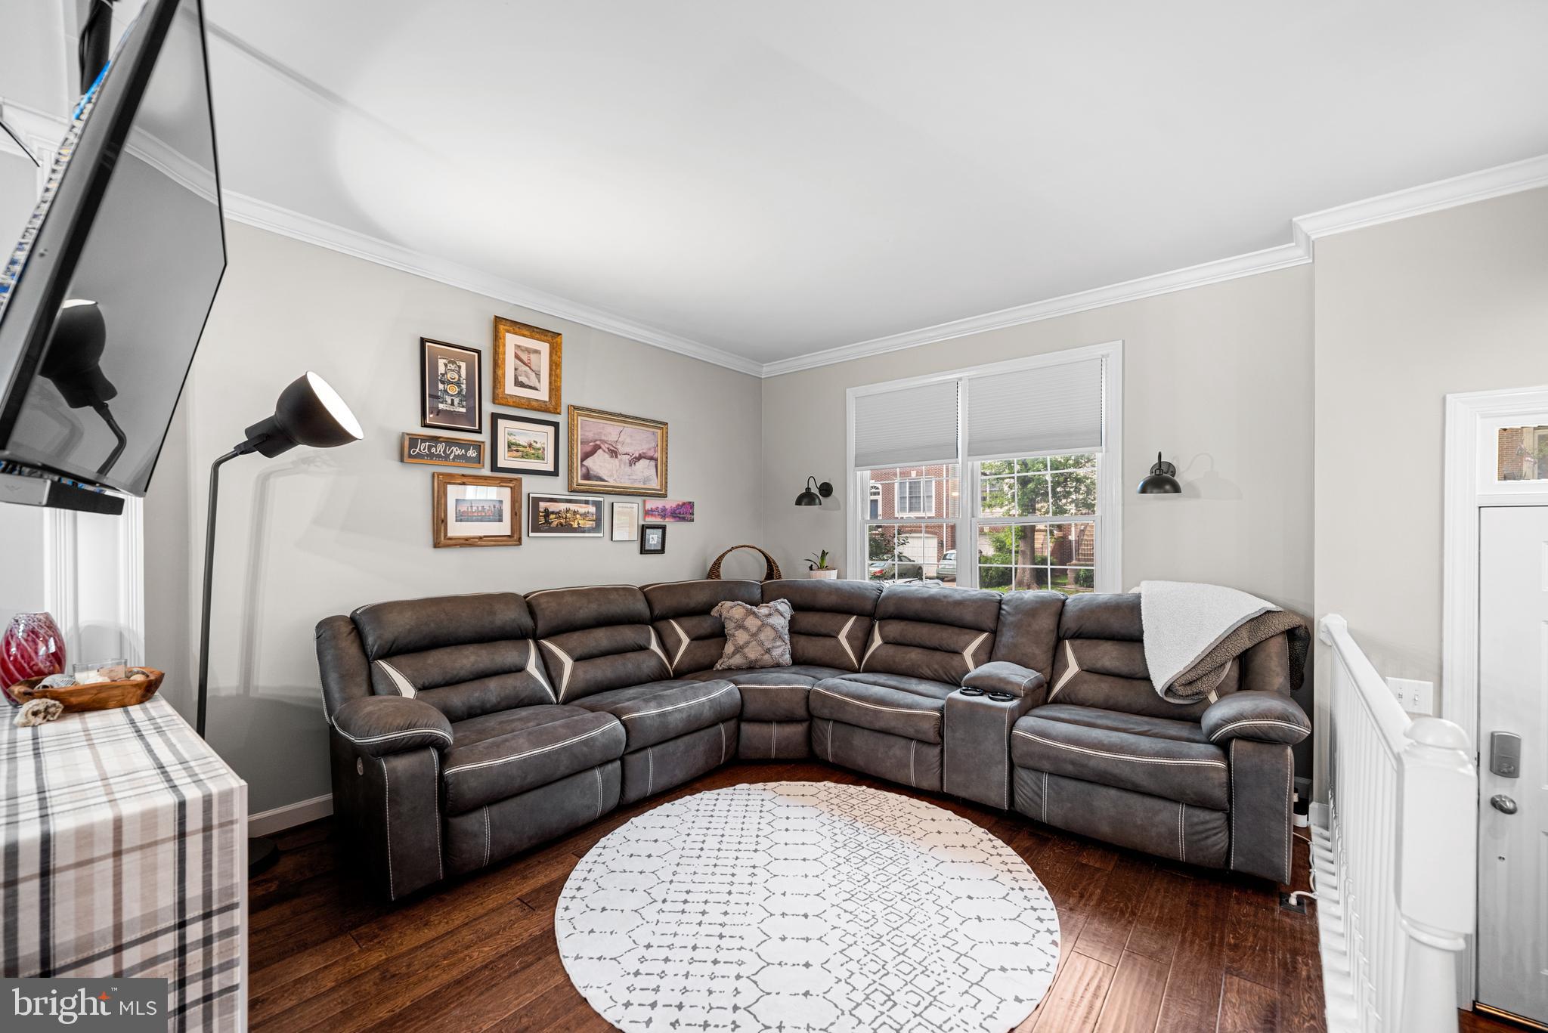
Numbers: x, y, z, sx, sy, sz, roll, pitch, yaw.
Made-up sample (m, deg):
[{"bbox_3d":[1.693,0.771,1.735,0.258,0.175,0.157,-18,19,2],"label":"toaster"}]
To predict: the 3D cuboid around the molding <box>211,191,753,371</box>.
[{"bbox_3d":[-1.236,-1.276,3.789,0.070,0.090,3.600,0,-1,41],"label":"molding"}]

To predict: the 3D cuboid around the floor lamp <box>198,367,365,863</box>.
[{"bbox_3d":[-2.021,0.397,2.436,0.578,1.978,0.319,0,-1,-15],"label":"floor lamp"}]

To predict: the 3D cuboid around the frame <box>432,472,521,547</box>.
[{"bbox_3d":[-1.635,-0.029,3.346,0.025,0.393,0.478,0,-1,41],"label":"frame"}]

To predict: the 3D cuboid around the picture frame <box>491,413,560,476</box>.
[{"bbox_3d":[-1.462,-0.412,3.555,0.022,0.330,0.413,0,-1,41],"label":"picture frame"}]

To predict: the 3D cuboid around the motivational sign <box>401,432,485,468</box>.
[{"bbox_3d":[-1.749,-0.342,3.205,0.045,0.144,0.397,0,-1,41],"label":"motivational sign"}]

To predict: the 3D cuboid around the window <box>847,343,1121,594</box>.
[{"bbox_3d":[1.285,0.043,4.011,1.850,2.047,0.100,0,-1,41],"label":"window"}]

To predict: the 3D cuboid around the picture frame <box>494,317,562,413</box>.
[{"bbox_3d":[-1.454,-0.878,3.562,0.030,0.499,0.418,0,-1,41],"label":"picture frame"}]

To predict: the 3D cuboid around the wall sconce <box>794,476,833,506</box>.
[{"bbox_3d":[0.313,-0.195,4.683,0.200,0.235,0.300,-1,-2,40],"label":"wall sconce"}]

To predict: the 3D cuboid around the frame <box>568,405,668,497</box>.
[{"bbox_3d":[-1.024,-0.416,4.072,0.040,0.544,0.799,-1,-2,40],"label":"frame"}]

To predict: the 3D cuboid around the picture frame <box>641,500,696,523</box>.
[{"bbox_3d":[-0.756,-0.036,4.395,0.030,0.154,0.470,-1,-2,40],"label":"picture frame"}]

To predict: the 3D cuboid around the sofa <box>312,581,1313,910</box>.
[{"bbox_3d":[0.227,0.905,2.795,3.451,0.988,3.151,-1,-2,40],"label":"sofa"}]

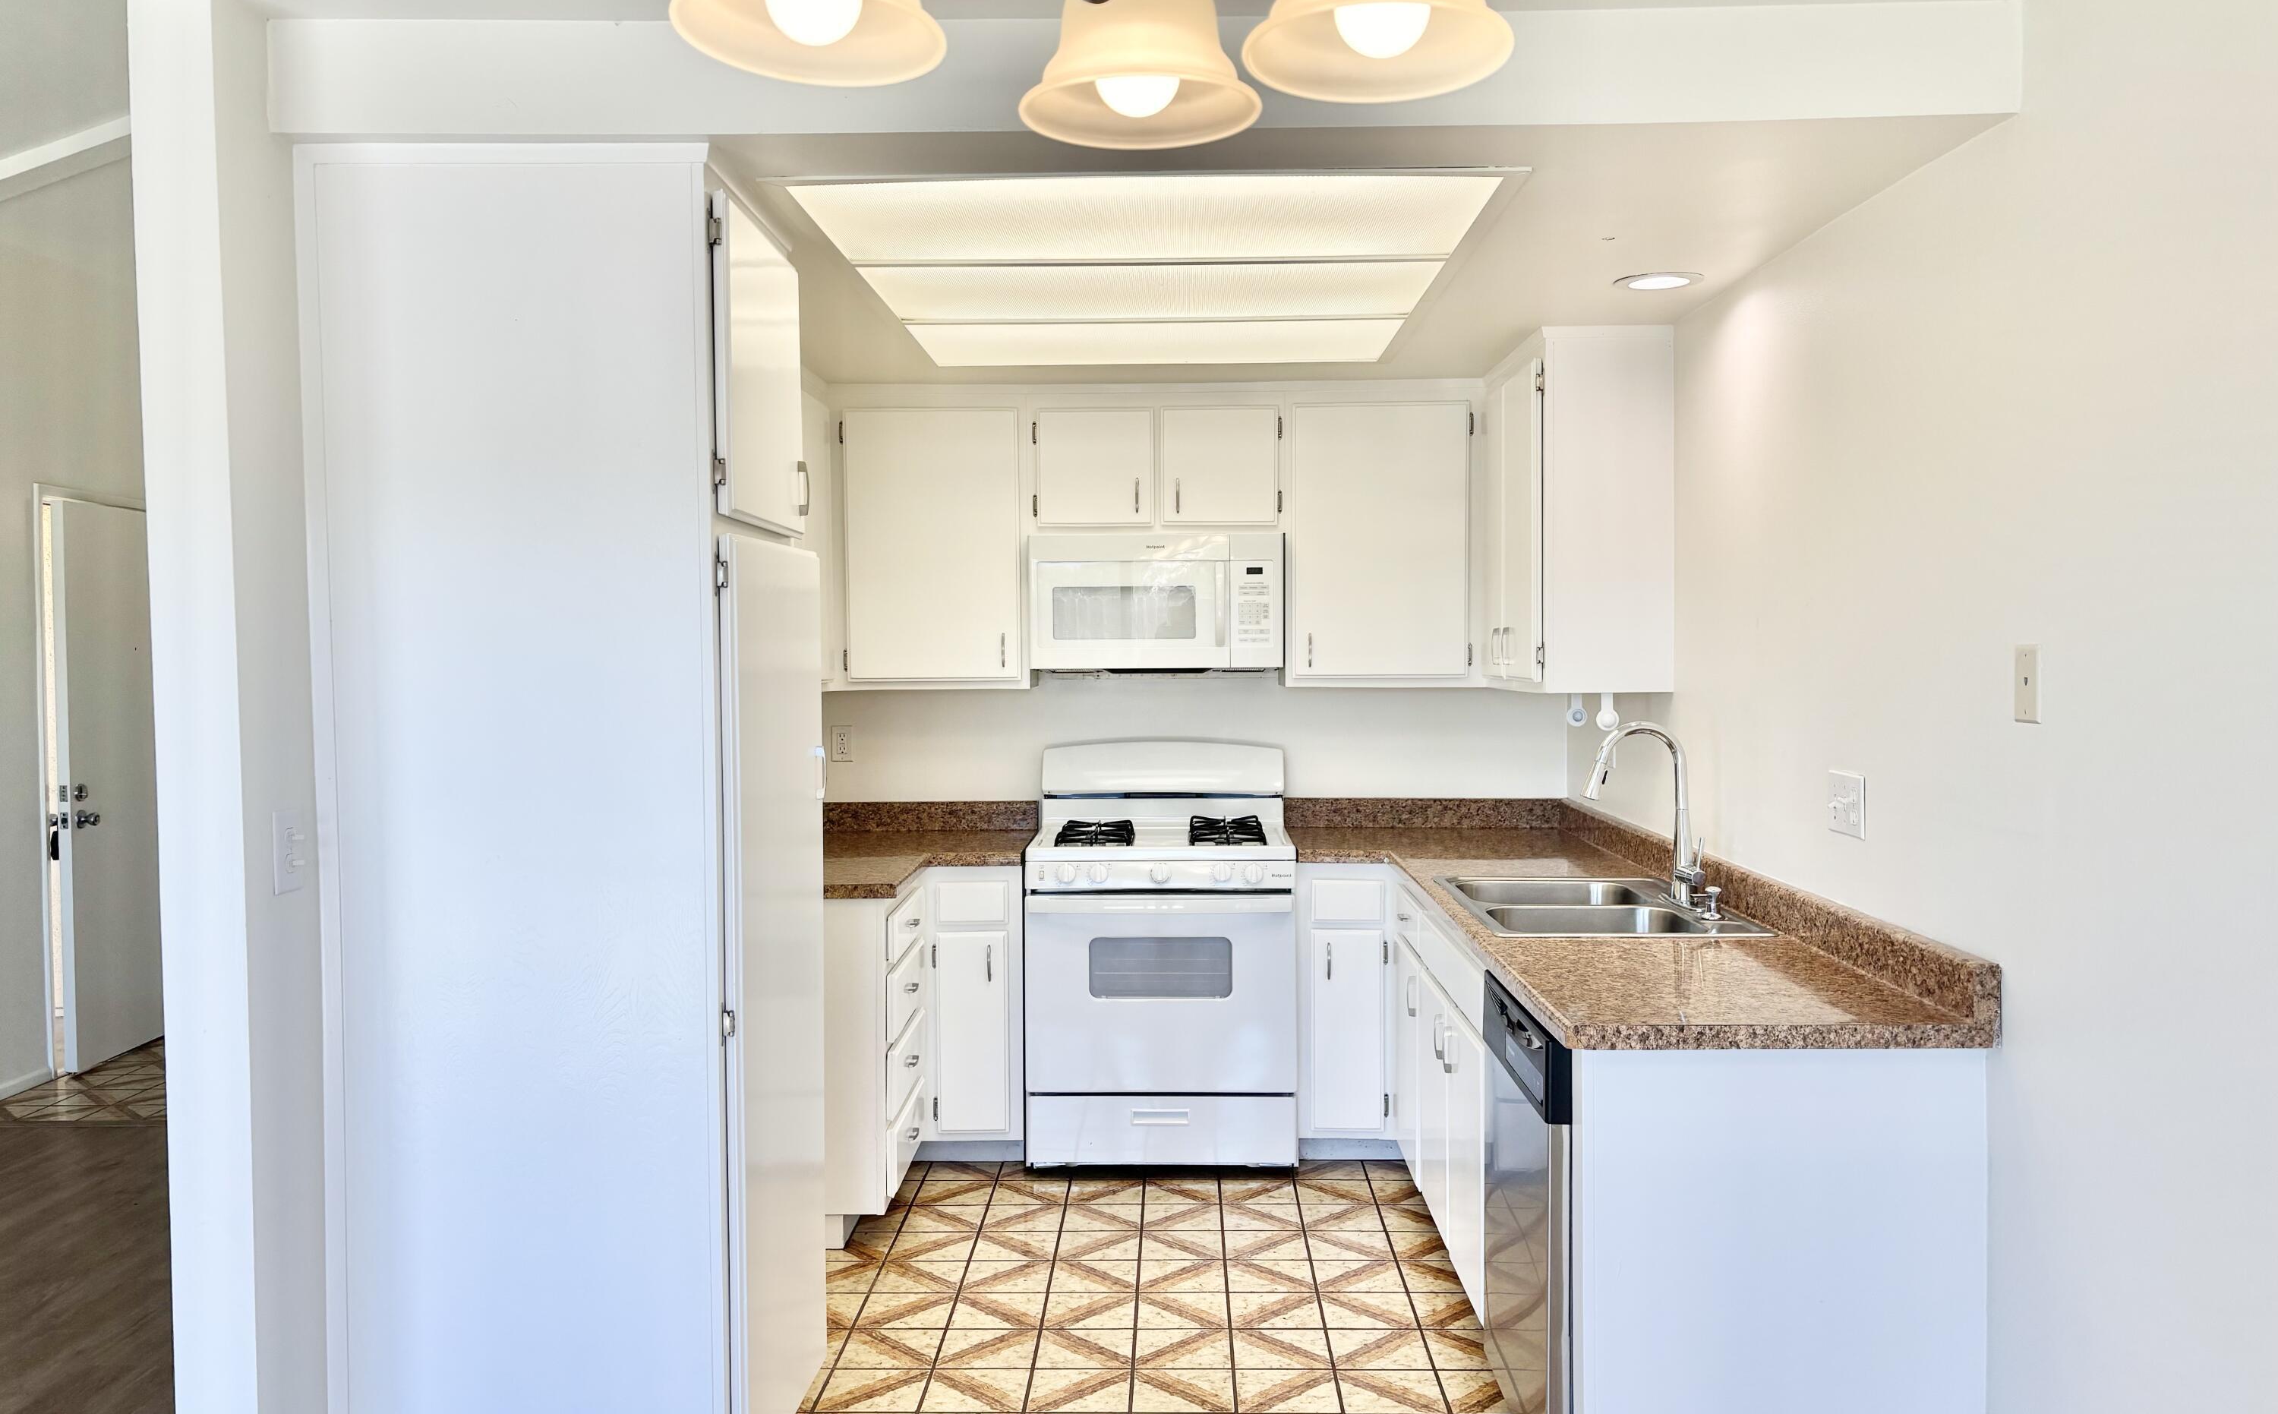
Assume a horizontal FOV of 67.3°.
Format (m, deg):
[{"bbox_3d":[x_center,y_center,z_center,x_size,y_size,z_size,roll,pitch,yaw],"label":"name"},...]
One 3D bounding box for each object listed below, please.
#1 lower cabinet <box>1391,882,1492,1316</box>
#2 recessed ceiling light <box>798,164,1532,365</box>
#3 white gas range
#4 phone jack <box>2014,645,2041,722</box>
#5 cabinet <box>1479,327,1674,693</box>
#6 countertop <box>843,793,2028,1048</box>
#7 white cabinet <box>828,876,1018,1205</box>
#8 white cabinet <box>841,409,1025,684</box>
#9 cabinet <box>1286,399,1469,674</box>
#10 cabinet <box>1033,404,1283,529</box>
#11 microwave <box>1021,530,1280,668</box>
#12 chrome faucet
[{"bbox_3d":[1.026,0.899,4.141,0.619,0.867,1.418,0,2,1],"label":"lower cabinet"},{"bbox_3d":[0.028,-0.934,3.784,1.260,0.050,1.900,0,2,1],"label":"recessed ceiling light"},{"bbox_3d":[0.068,0.719,5.096,0.760,1.197,0.709,0,2,1],"label":"white gas range"},{"bbox_3d":[1.284,-0.033,2.474,0.010,0.115,0.072,0,2,1],"label":"phone jack"},{"bbox_3d":[1.165,-0.500,4.670,0.340,0.906,0.880,0,2,1],"label":"cabinet"},{"bbox_3d":[0.064,0.414,4.039,2.558,0.129,2.821,0,2,1],"label":"countertop"},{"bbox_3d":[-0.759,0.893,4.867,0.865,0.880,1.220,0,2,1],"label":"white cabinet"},{"bbox_3d":[-0.609,-0.484,5.267,0.570,0.850,0.330,0,2,1],"label":"white cabinet"},{"bbox_3d":[0.724,-0.491,5.236,0.562,0.855,0.330,0,2,1],"label":"cabinet"},{"bbox_3d":[0.058,-0.724,5.244,0.750,0.387,0.330,0,2,1],"label":"cabinet"},{"bbox_3d":[0.057,-0.316,5.235,0.757,0.416,0.375,0,2,1],"label":"microwave"},{"bbox_3d":[1.123,0.239,3.796,0.257,0.409,0.198,0,2,1],"label":"chrome faucet"}]

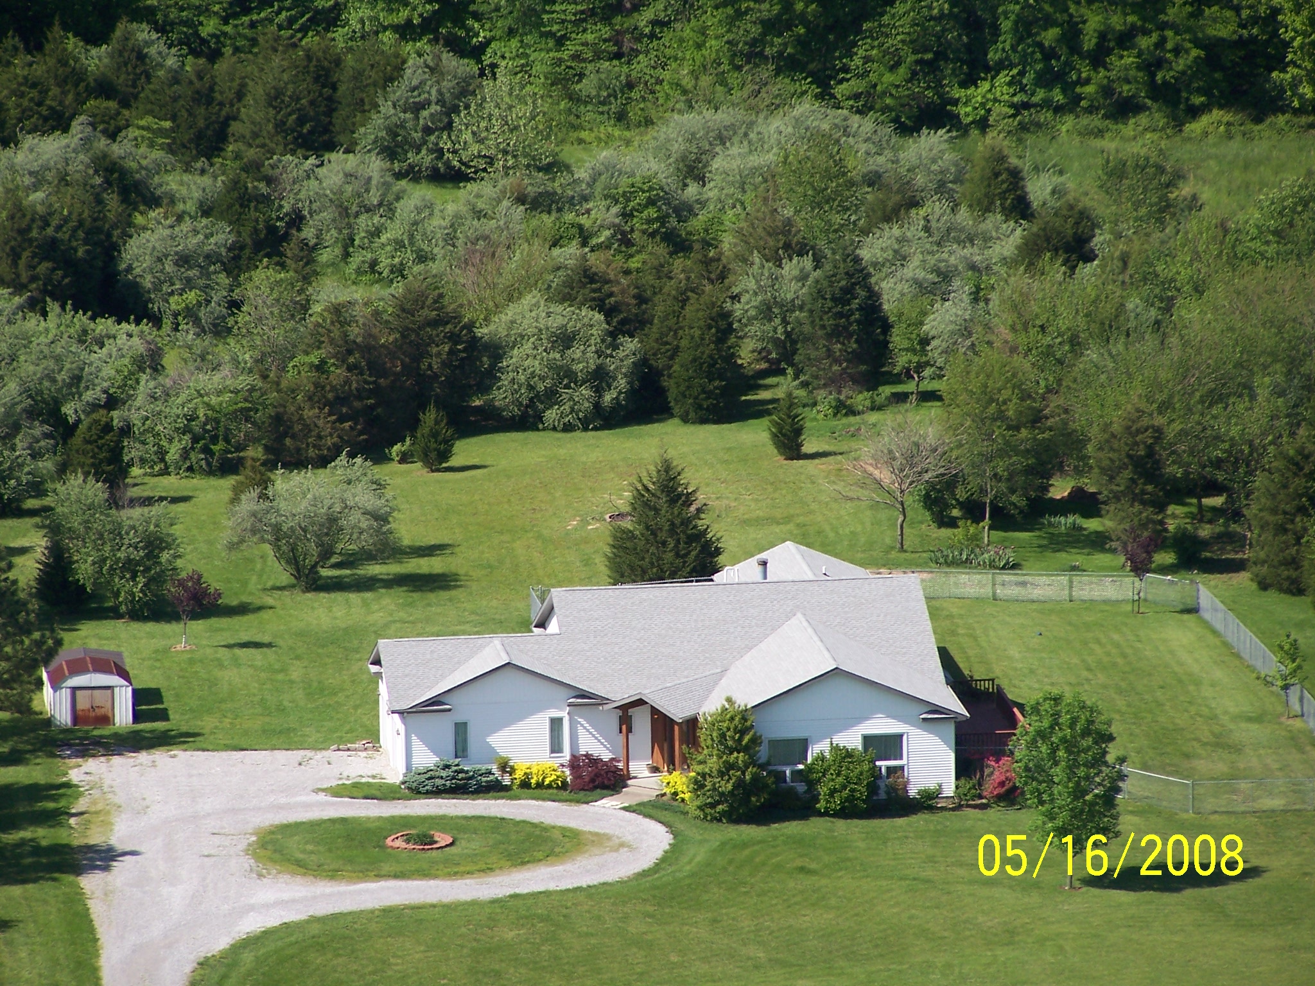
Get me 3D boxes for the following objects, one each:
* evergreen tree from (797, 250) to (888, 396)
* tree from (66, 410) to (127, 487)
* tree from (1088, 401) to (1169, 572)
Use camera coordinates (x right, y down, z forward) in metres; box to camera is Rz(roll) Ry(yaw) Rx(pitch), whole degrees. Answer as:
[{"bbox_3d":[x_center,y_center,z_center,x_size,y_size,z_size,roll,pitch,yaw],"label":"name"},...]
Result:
[{"bbox_3d":[7.724,-7.072,535.427,3.786,6.330,3.786,-1,12,0],"label":"evergreen tree"},{"bbox_3d":[-22.969,-1.786,524.031,2.441,3.268,2.367,0,12,0],"label":"tree"},{"bbox_3d":[18.885,-0.499,511.649,3.083,6.278,2.991,0,12,0],"label":"tree"}]

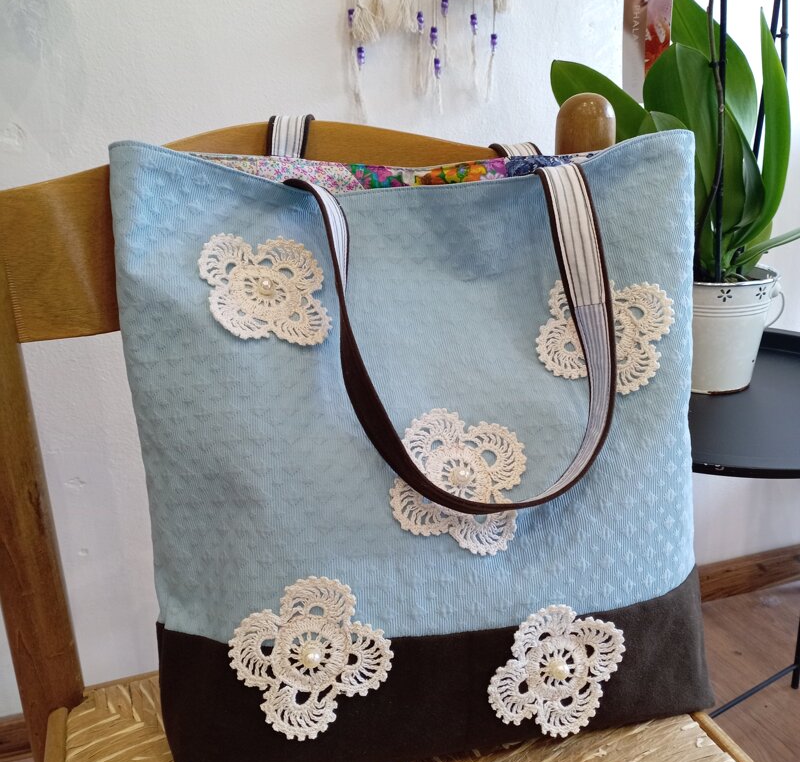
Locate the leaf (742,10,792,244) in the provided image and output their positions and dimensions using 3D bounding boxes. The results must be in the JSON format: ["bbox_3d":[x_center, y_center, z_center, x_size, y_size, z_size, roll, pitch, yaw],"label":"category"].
[{"bbox_3d":[0.365,-0.252,0.827,0.052,0.232,0.055,6,21,22],"label":"leaf"}]

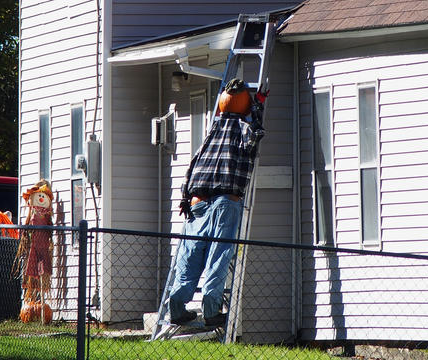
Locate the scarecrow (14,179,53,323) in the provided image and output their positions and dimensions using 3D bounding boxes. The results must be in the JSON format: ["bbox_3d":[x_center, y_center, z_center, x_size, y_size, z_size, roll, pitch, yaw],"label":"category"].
[{"bbox_3d":[-1.692,0.674,39.200,0.400,1.370,0.270,0,-1,0],"label":"scarecrow"}]

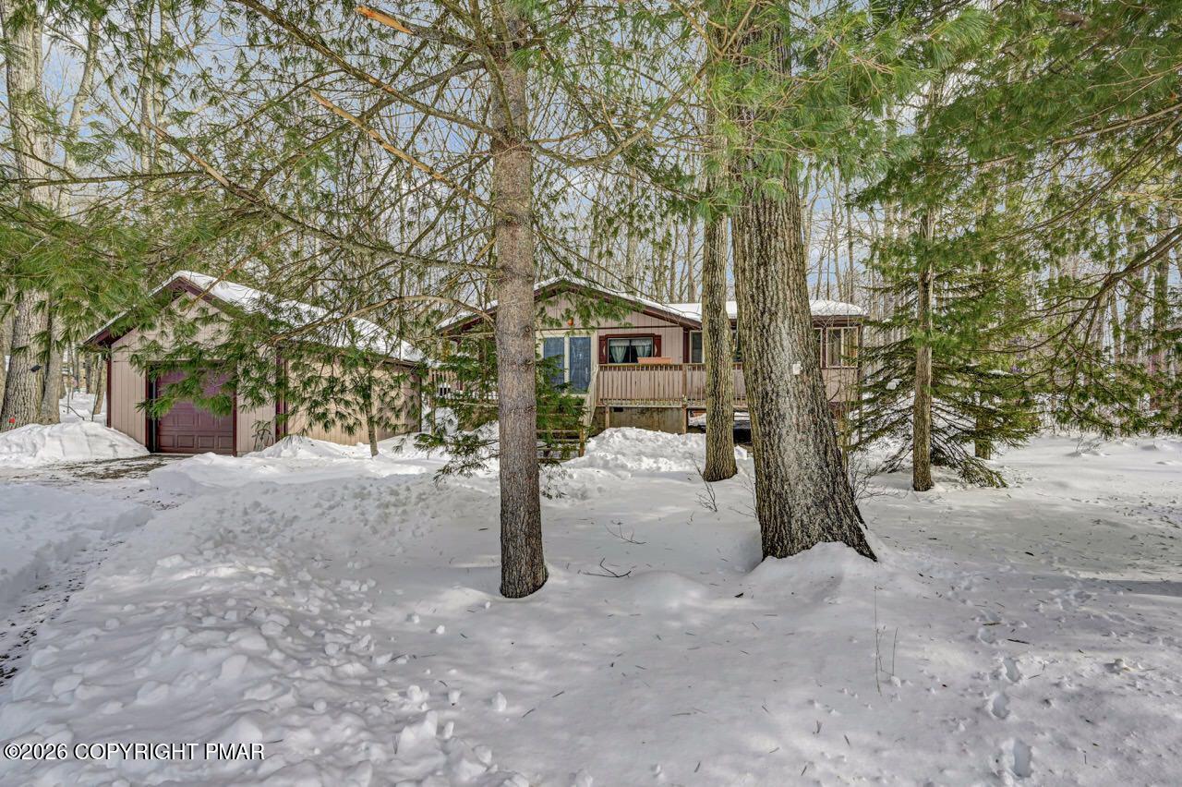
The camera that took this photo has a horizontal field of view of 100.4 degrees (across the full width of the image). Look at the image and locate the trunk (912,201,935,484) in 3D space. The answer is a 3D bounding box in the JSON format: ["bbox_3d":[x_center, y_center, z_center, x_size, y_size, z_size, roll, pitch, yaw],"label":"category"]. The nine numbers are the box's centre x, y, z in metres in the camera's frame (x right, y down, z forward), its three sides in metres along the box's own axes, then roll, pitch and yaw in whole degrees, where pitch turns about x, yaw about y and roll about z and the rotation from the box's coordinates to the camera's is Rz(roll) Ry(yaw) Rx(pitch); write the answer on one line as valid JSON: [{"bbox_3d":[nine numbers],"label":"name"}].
[{"bbox_3d":[4.910,-0.685,7.250,0.270,4.200,0.270,1,0,0],"label":"trunk"}]

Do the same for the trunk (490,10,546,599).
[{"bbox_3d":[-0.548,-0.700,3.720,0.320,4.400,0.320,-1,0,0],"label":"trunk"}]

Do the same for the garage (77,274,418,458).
[{"bbox_3d":[-8.777,-0.678,14.413,5.497,4.240,6.447,0,0,11],"label":"garage"}]

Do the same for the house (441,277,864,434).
[{"bbox_3d":[2.064,-1.090,18.394,12.497,4.820,9.100,0,0,11],"label":"house"}]

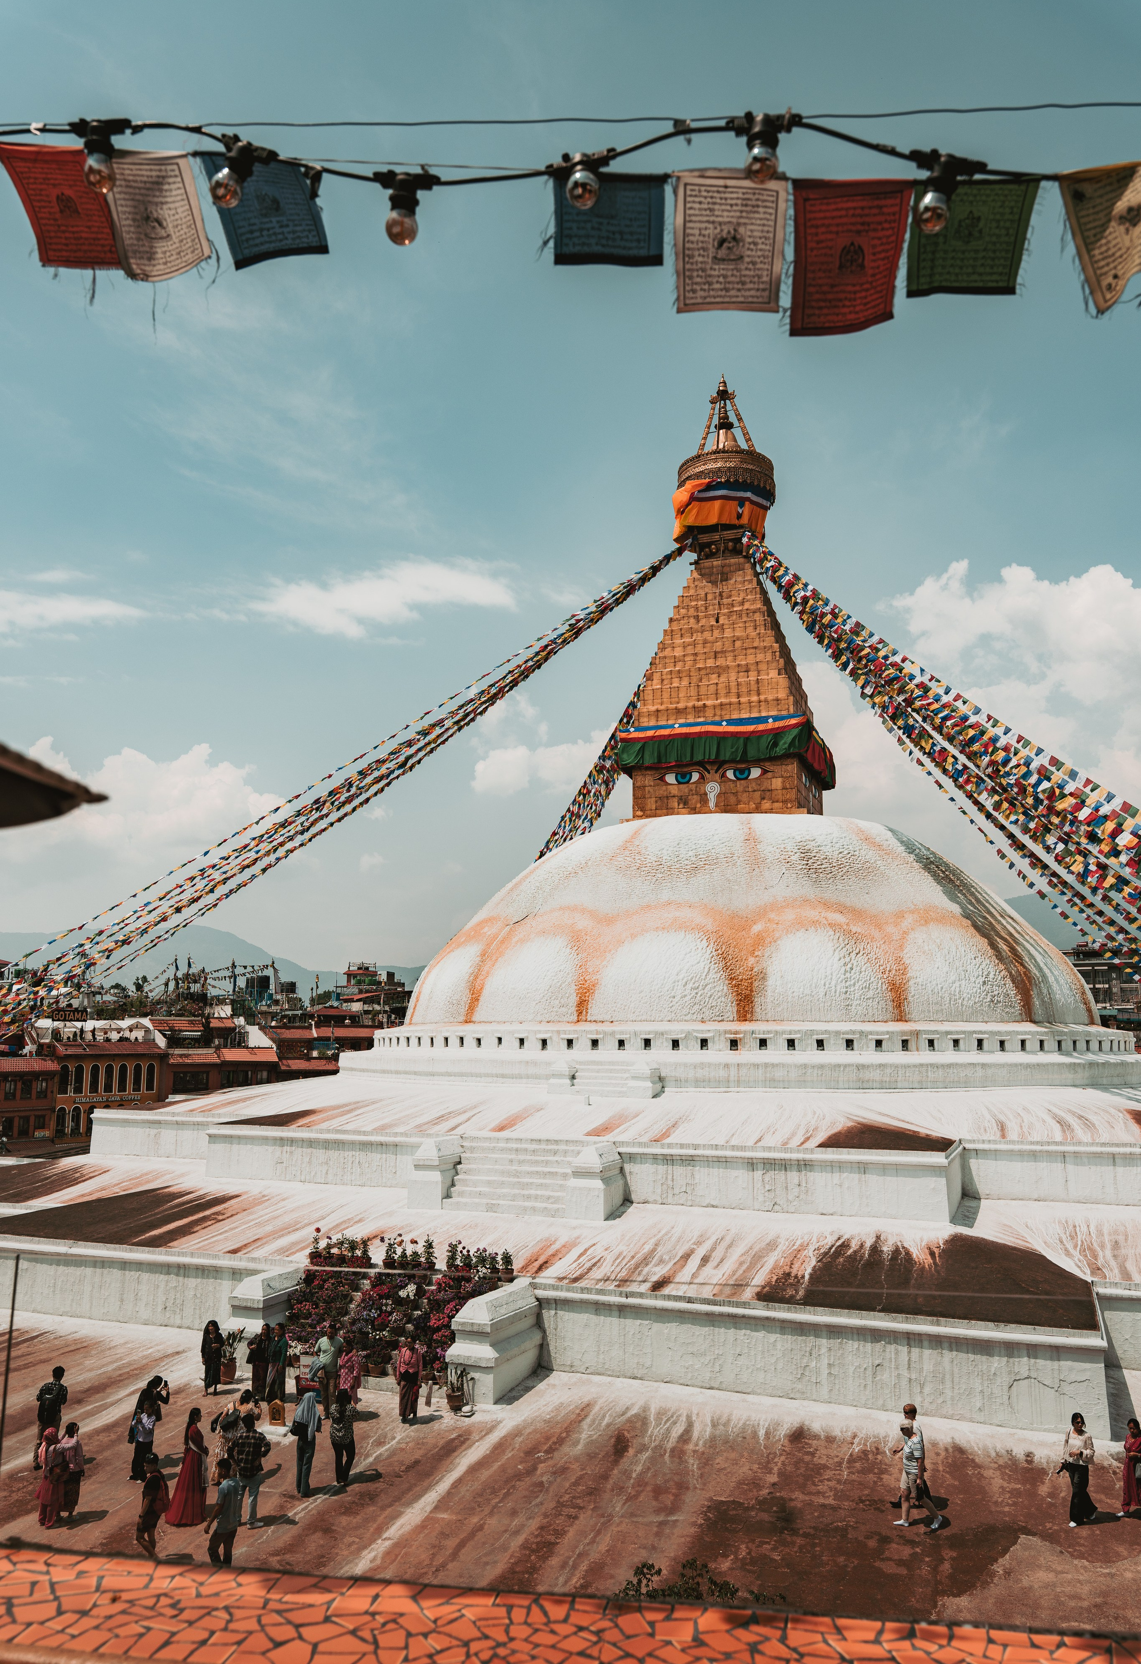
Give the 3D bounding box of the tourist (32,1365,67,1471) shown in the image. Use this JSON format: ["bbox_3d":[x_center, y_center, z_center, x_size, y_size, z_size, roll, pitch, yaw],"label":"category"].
[{"bbox_3d":[-9.543,10.754,22.704,0.560,1.779,0.500,0,-9,3],"label":"tourist"}]

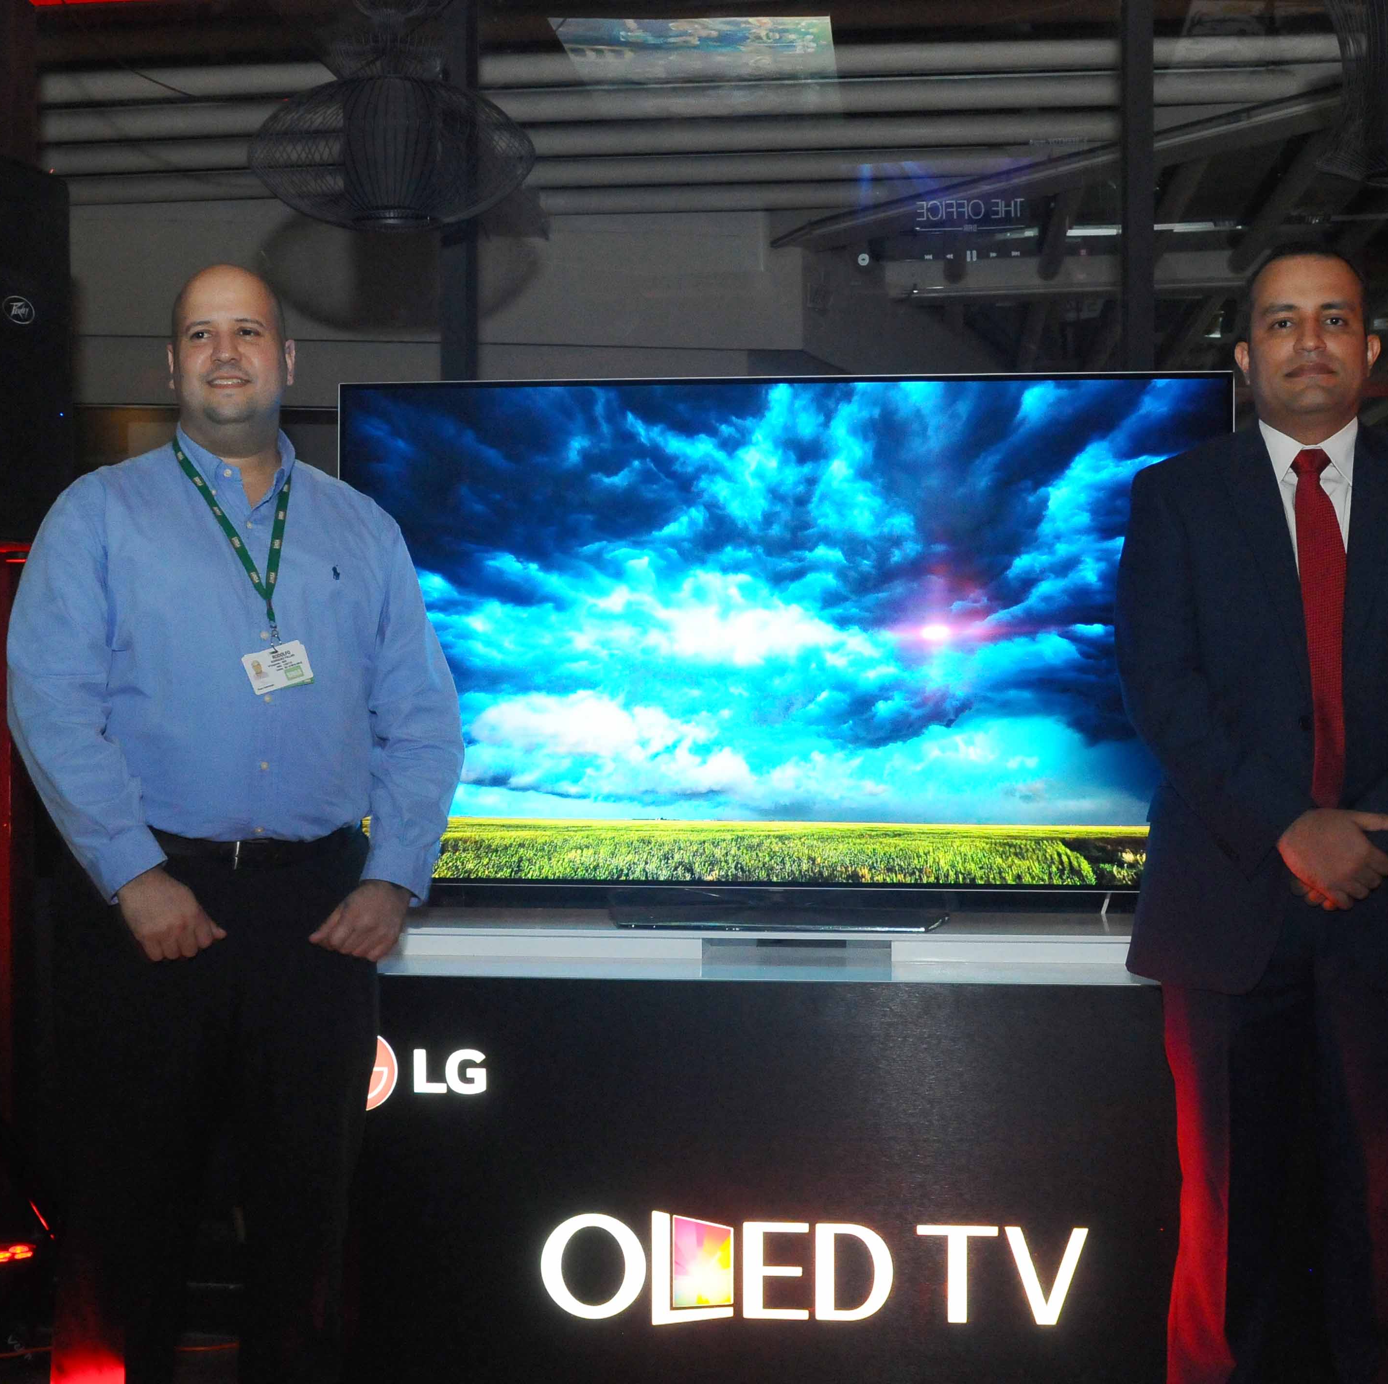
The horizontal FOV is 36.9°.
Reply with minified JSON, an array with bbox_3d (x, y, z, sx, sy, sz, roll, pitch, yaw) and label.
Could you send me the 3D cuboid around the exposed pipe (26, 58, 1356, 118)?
[{"bbox_3d":[-0.120,-2.380,8.170,5.300,0.125,0.125,0,0,7],"label":"exposed pipe"}]

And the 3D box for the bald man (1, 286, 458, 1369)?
[{"bbox_3d":[-0.635,0.290,2.920,0.640,1.770,0.380,0,0,-16],"label":"bald man"}]

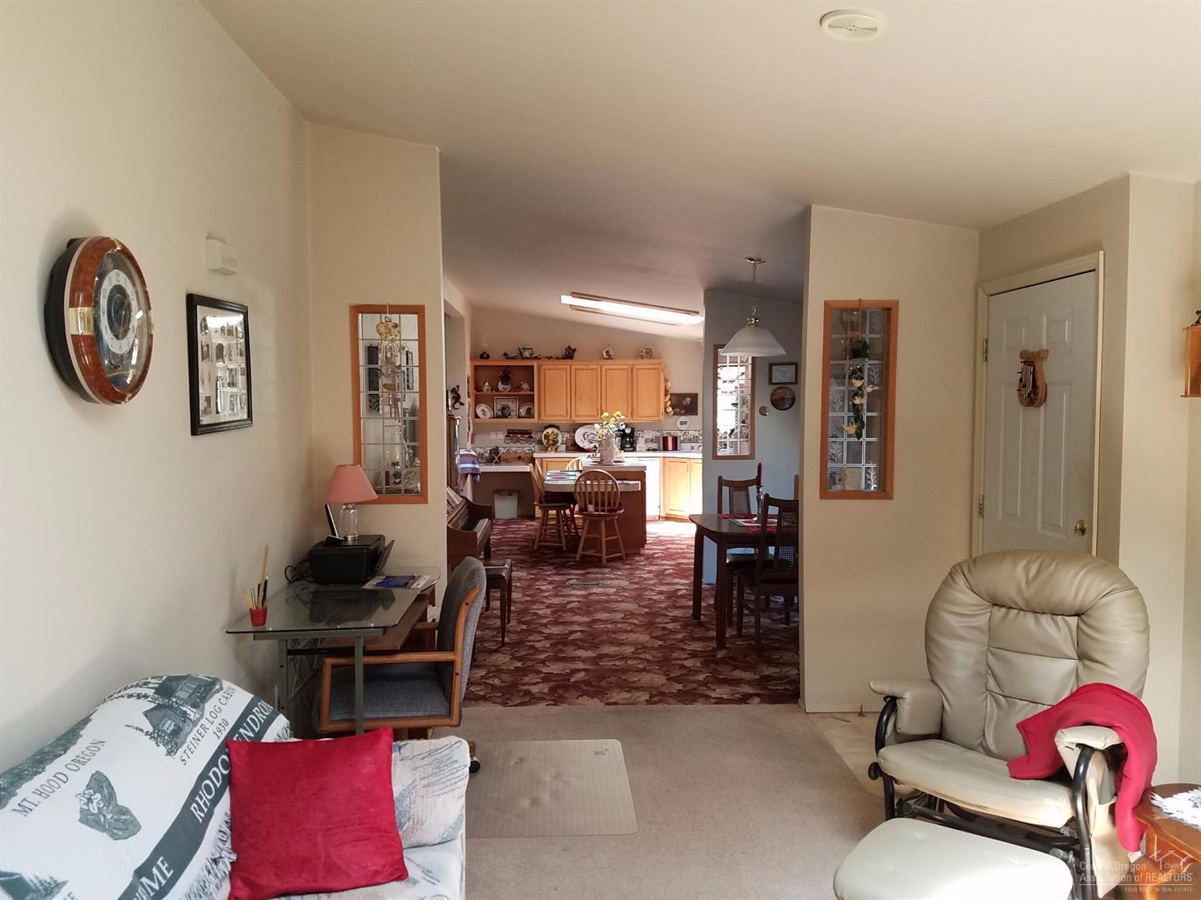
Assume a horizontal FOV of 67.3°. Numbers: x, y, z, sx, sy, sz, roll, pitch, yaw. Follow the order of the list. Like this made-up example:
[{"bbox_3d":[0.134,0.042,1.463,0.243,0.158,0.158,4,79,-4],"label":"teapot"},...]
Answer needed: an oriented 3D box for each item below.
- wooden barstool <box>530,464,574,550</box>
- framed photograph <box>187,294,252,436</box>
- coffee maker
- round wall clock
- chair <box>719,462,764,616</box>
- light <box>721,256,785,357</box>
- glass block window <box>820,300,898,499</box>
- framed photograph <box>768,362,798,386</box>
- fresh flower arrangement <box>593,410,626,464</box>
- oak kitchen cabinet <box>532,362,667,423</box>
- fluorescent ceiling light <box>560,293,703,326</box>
[{"bbox_3d":[-0.535,0.595,9.896,0.470,0.940,0.430,0,3,5],"label":"wooden barstool"},{"bbox_3d":[-1.311,-0.289,3.108,0.025,0.450,0.567,-1,3,-2],"label":"framed photograph"},{"bbox_3d":[0.347,-0.145,11.532,0.200,0.334,0.250,-1,3,-2],"label":"coffee maker"},{"bbox_3d":[-1.274,-0.332,2.300,0.115,0.430,0.430,0,3,-3],"label":"round wall clock"},{"bbox_3d":[1.120,0.720,6.678,0.450,1.030,0.560,0,3,-7],"label":"chair"},{"bbox_3d":[1.046,-0.982,6.187,0.435,0.690,0.435,0,3,-3],"label":"light"},{"bbox_3d":[1.324,-0.257,4.613,0.375,0.990,0.120,0,3,-3],"label":"glass block window"},{"bbox_3d":[1.529,-0.635,7.535,0.242,0.184,0.022,-1,3,-2],"label":"framed photograph"},{"bbox_3d":[0.100,-0.135,9.641,0.350,0.580,0.340,0,3,-3],"label":"fresh flower arrangement"},{"bbox_3d":[-0.033,-0.761,11.682,1.687,0.815,0.320,-1,3,-2],"label":"oak kitchen cabinet"},{"bbox_3d":[0.297,-1.397,9.066,1.380,0.085,0.900,8,3,-2],"label":"fluorescent ceiling light"}]

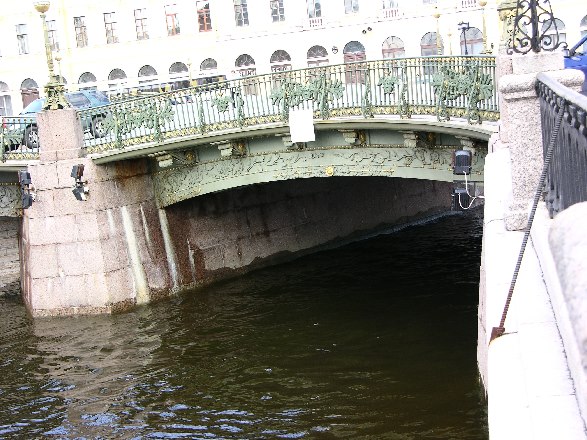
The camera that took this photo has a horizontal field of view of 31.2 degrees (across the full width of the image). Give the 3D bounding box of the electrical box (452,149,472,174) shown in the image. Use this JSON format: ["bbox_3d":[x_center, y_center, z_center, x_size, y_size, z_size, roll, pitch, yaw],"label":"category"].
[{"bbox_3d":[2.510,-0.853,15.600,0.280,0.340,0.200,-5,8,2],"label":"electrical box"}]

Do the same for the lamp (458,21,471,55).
[{"bbox_3d":[12.160,-12.120,74.000,0.750,3.900,0.650,-4,8,9],"label":"lamp"}]

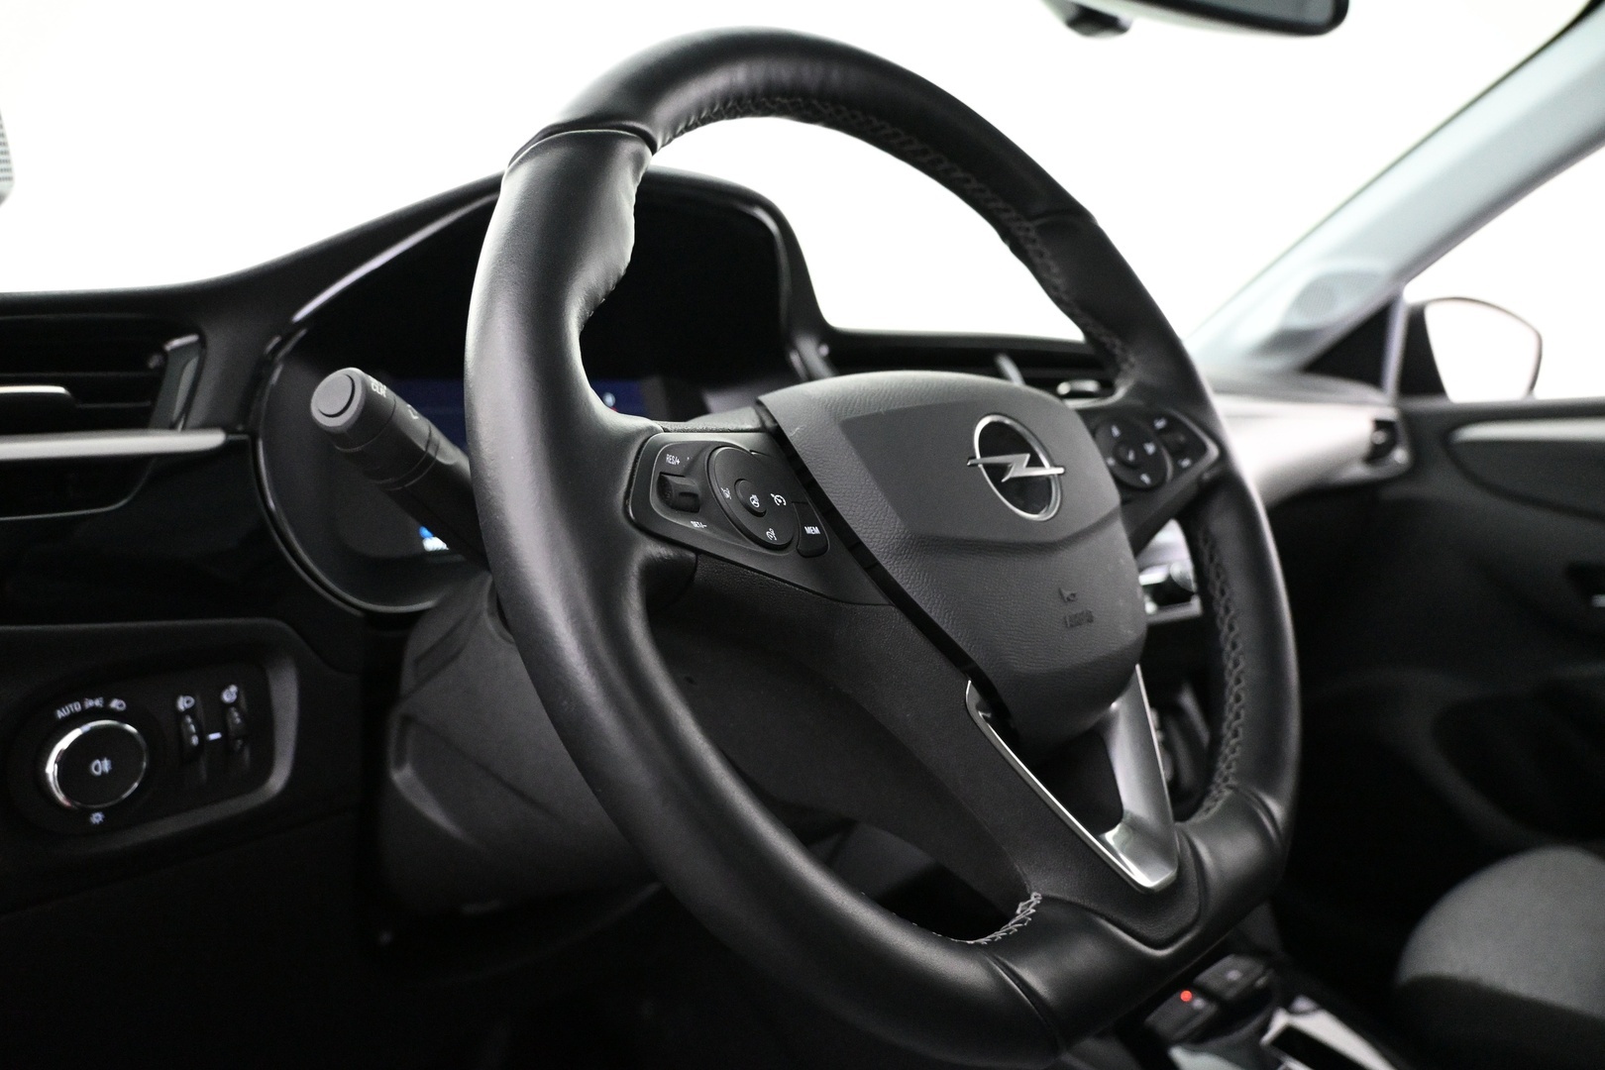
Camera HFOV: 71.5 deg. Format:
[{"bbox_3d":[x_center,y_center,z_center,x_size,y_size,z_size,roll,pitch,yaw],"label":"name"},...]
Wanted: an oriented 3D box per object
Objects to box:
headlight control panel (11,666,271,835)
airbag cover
[{"bbox_3d":[-0.234,0.079,0.406,0.026,0.058,0.090,4,10,36],"label":"headlight control panel"},{"bbox_3d":[0.070,0.001,0.384,0.174,0.140,0.042,-9,-14,-44],"label":"airbag cover"}]

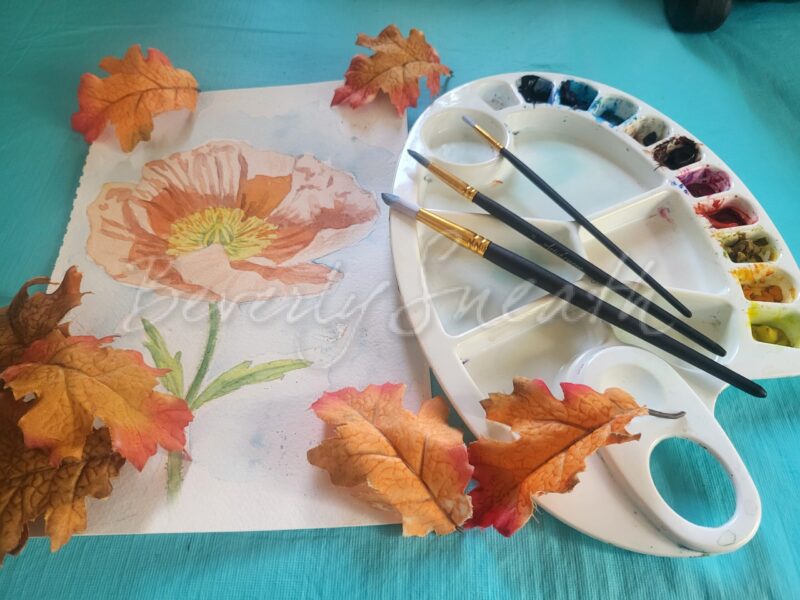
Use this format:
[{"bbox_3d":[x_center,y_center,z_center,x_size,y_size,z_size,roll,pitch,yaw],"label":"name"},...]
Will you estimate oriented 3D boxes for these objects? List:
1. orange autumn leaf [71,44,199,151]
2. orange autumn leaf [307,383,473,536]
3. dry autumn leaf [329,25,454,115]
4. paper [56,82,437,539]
[{"bbox_3d":[-0.181,-0.144,0.410,0.092,0.030,0.083,-12,60,-4],"label":"orange autumn leaf"},{"bbox_3d":[0.000,0.067,0.280,0.089,0.030,0.066,35,68,20],"label":"orange autumn leaf"},{"bbox_3d":[-0.009,-0.163,0.412,0.084,0.029,0.075,-8,60,-2],"label":"dry autumn leaf"},{"bbox_3d":[-0.099,-0.024,0.363,0.224,0.004,0.307,-4,59,1],"label":"paper"}]

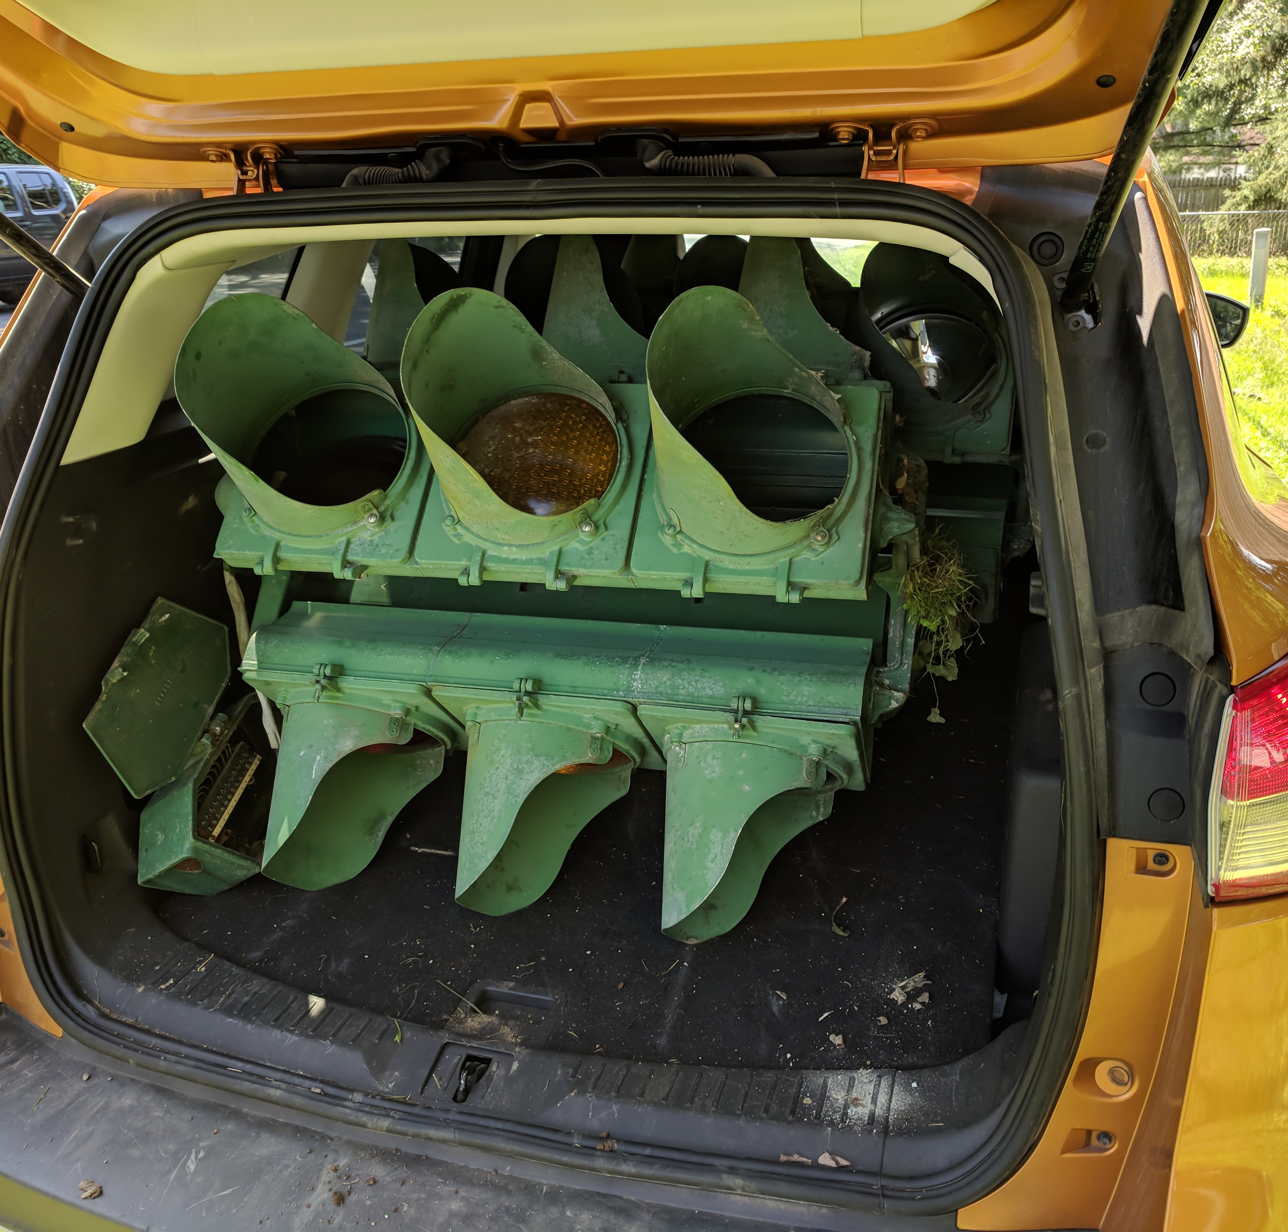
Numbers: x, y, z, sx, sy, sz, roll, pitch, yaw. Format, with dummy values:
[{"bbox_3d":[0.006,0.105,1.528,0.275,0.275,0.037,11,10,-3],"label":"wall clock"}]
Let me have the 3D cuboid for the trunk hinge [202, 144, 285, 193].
[{"bbox_3d":[-0.446,-0.500,1.380,0.092,0.055,0.050,5,19,16],"label":"trunk hinge"}]

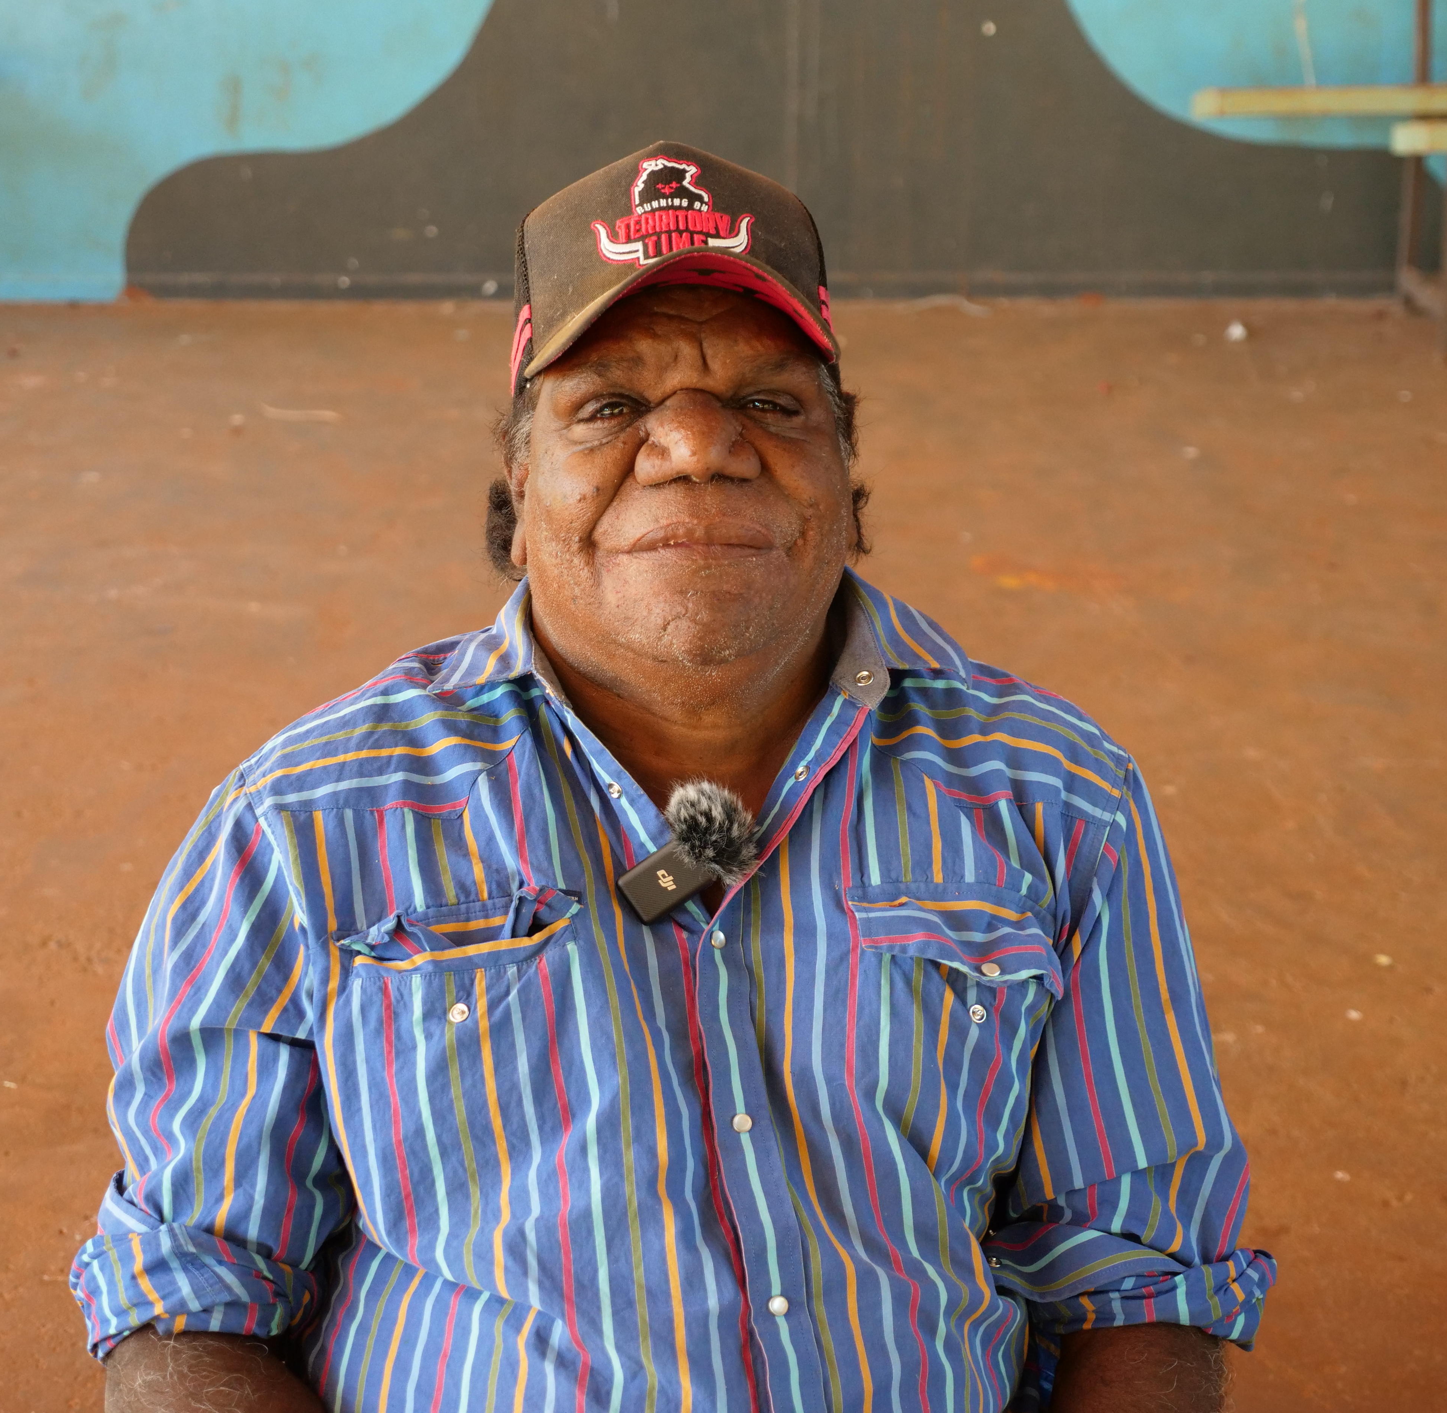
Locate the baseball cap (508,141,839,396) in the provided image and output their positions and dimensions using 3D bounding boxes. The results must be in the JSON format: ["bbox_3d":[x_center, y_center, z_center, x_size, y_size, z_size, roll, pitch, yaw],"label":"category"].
[{"bbox_3d":[-0.026,-0.220,1.633,0.177,0.145,0.262,-2,-14,-6],"label":"baseball cap"}]

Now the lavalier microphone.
[{"bbox_3d":[-0.021,0.078,1.690,0.075,0.056,0.045,-33,-3,-2],"label":"lavalier microphone"}]

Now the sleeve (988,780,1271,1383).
[{"bbox_3d":[0.230,0.205,1.775,0.150,0.340,0.165,-7,9,-3],"label":"sleeve"}]

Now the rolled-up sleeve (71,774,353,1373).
[{"bbox_3d":[-0.289,0.201,1.775,0.148,0.332,0.165,5,9,-4],"label":"rolled-up sleeve"}]

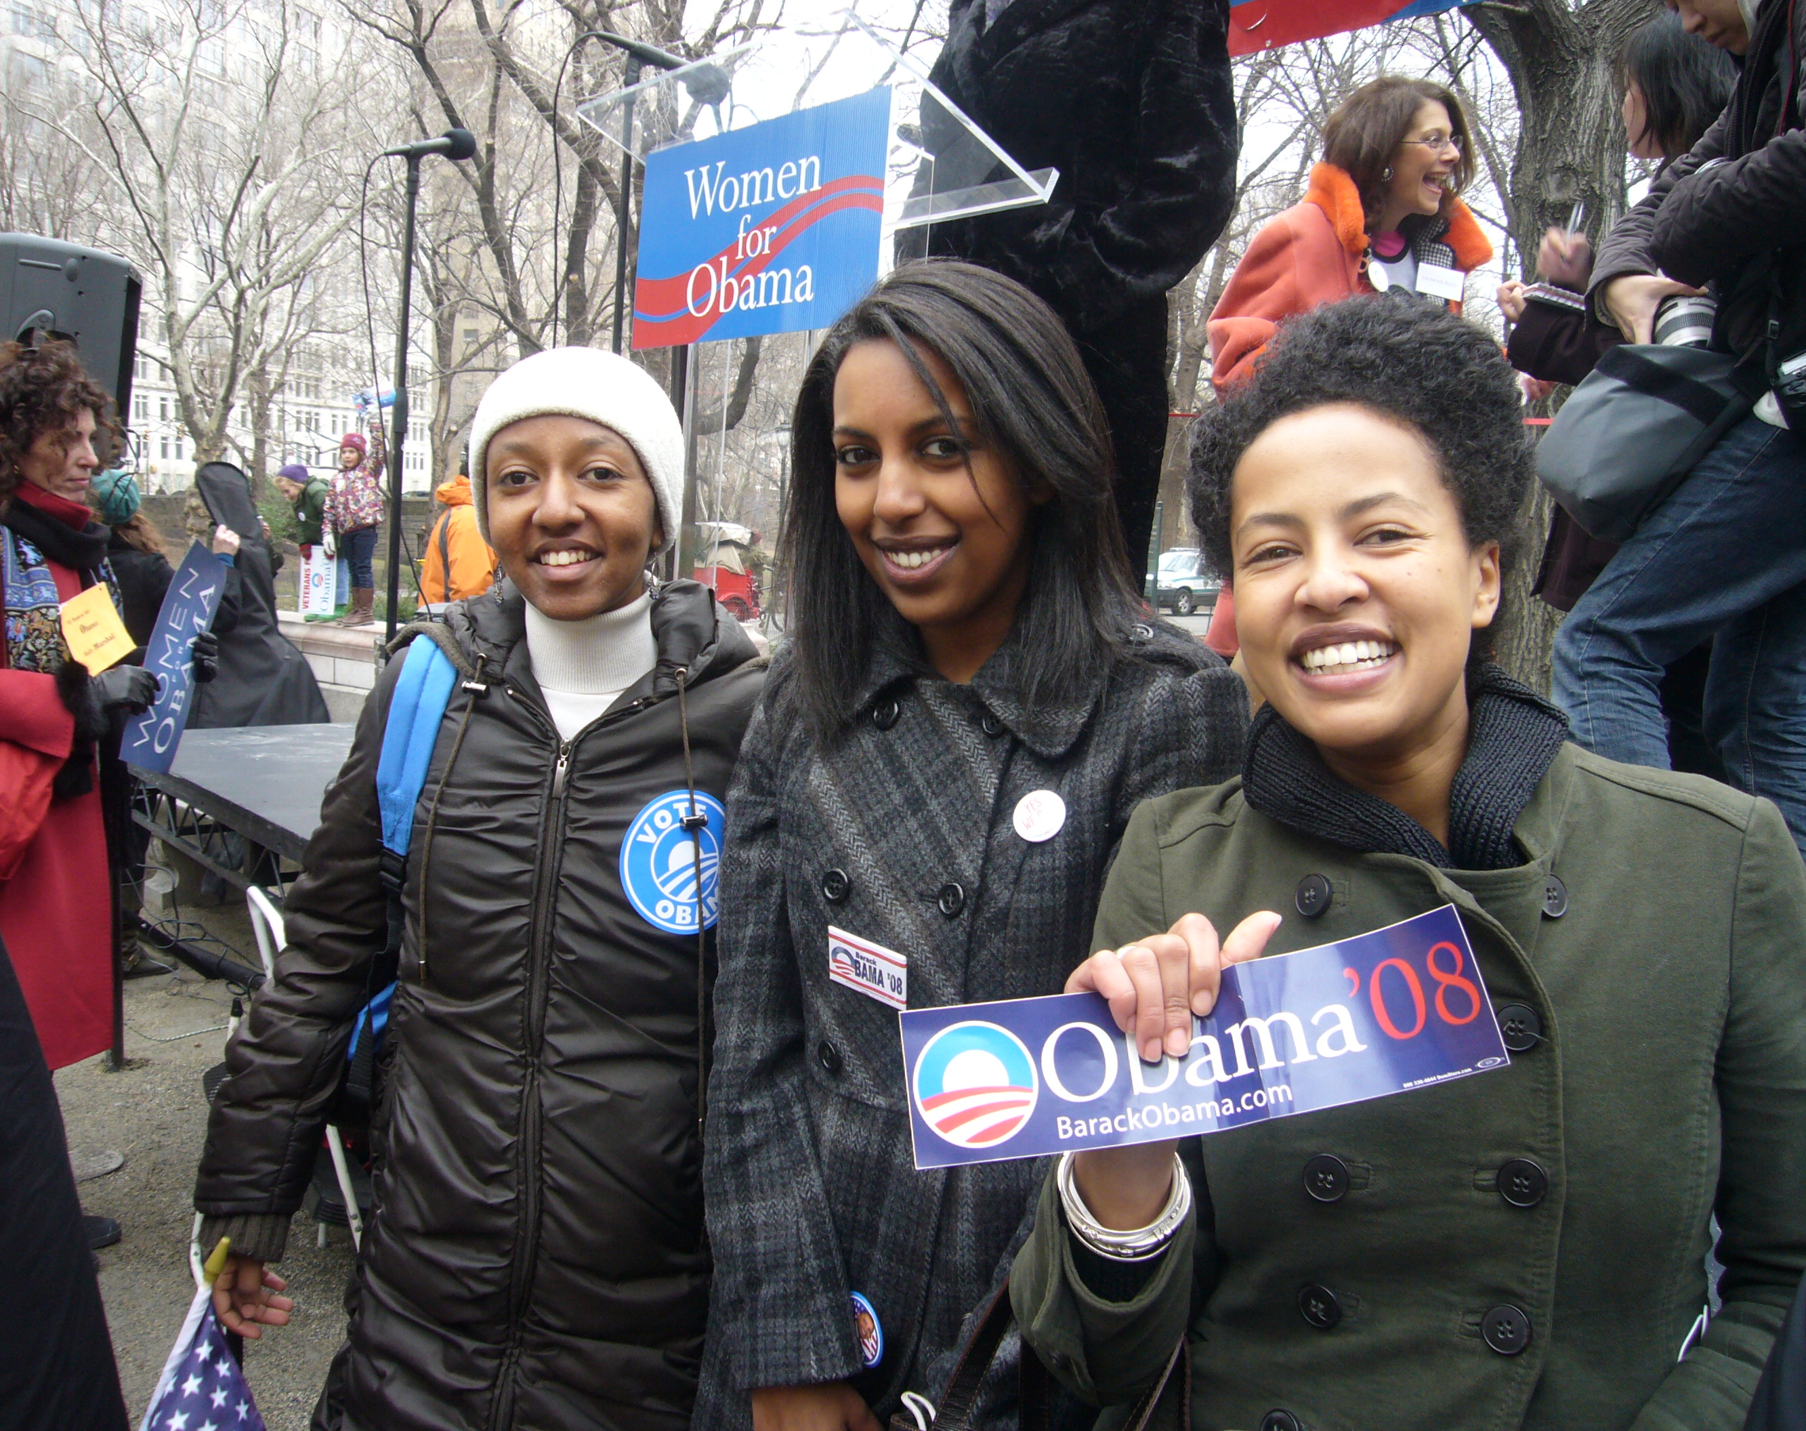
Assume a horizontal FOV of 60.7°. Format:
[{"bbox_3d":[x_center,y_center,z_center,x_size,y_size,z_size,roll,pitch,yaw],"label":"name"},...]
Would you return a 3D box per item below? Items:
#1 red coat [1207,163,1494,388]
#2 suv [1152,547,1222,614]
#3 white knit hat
[{"bbox_3d":[0.825,-0.555,2.800,0.500,0.890,0.380,-2,7,-36],"label":"red coat"},{"bbox_3d":[8.090,-3.780,43.400,4.500,1.840,1.800,-3,8,-43],"label":"suv"},{"bbox_3d":[-0.266,-0.213,1.250,0.178,0.178,0.215,-2,6,-3],"label":"white knit hat"}]

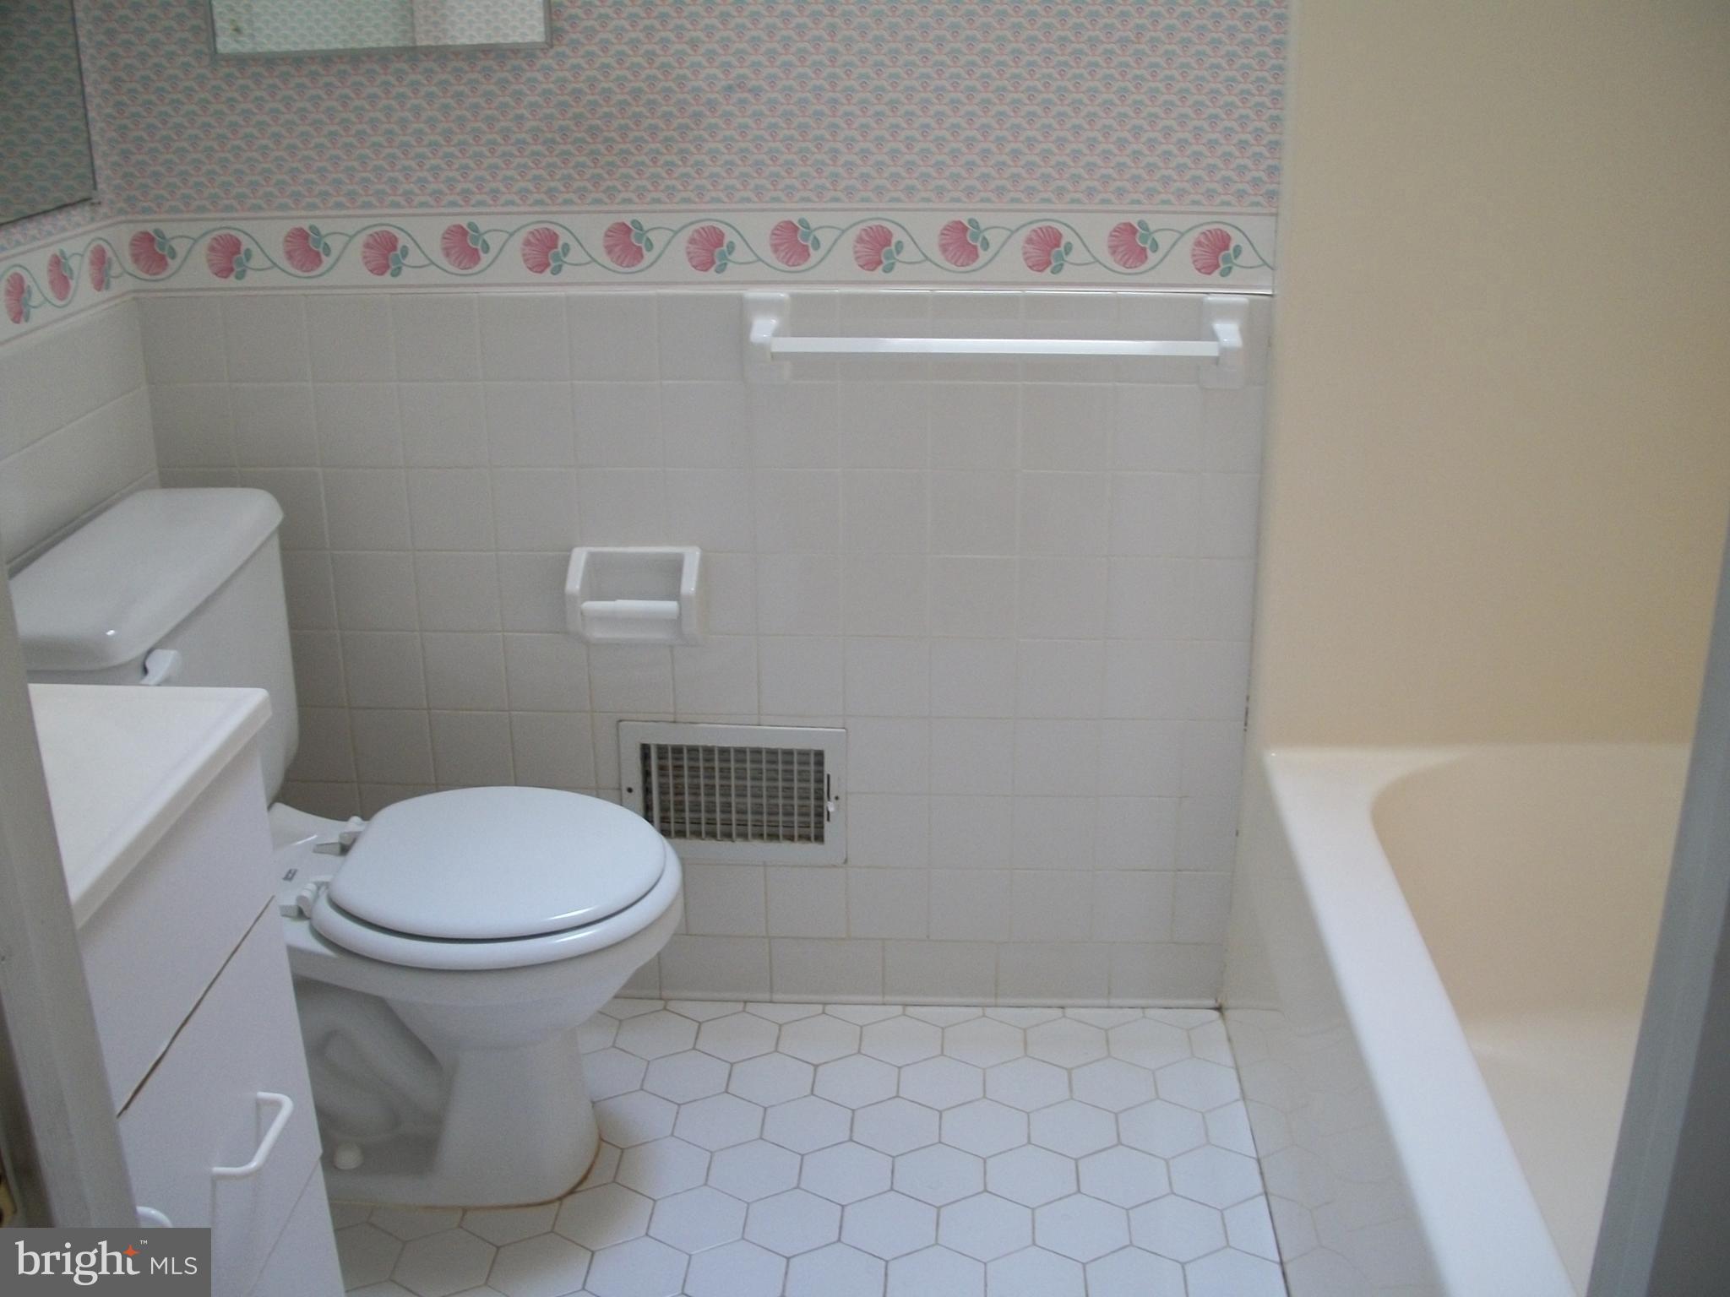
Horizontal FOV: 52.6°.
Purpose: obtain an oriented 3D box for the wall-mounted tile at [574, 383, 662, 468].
[{"bbox_3d":[-0.303,-0.275,2.163,0.108,0.107,0.009,1,20,4],"label":"wall-mounted tile"}]

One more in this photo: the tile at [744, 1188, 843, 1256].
[{"bbox_3d":[-0.079,0.650,1.969,0.105,0.009,0.121,1,20,4],"label":"tile"}]

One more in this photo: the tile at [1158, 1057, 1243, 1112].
[{"bbox_3d":[0.423,0.561,2.221,0.107,0.009,0.123,0,20,3],"label":"tile"}]

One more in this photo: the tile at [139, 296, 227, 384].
[{"bbox_3d":[-0.832,-0.379,2.142,0.108,0.108,0.009,1,20,3],"label":"tile"}]

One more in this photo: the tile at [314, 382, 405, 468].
[{"bbox_3d":[-0.631,-0.278,2.183,0.108,0.107,0.009,1,20,4],"label":"tile"}]

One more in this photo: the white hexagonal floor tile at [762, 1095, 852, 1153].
[{"bbox_3d":[-0.070,0.590,2.159,0.107,0.009,0.123,0,20,3],"label":"white hexagonal floor tile"}]

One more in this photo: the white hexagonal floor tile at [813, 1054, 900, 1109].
[{"bbox_3d":[-0.011,0.554,2.228,0.105,0.009,0.121,1,20,4],"label":"white hexagonal floor tile"}]

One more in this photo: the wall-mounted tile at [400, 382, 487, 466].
[{"bbox_3d":[-0.519,-0.275,2.160,0.108,0.108,0.009,1,20,3],"label":"wall-mounted tile"}]

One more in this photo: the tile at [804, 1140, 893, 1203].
[{"bbox_3d":[-0.020,0.619,2.052,0.108,0.010,0.125,1,20,4],"label":"tile"}]

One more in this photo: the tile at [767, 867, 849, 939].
[{"bbox_3d":[-0.078,0.341,2.363,0.108,0.108,0.009,1,20,3],"label":"tile"}]

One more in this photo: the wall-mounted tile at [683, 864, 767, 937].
[{"bbox_3d":[-0.189,0.339,2.364,0.108,0.108,0.010,1,20,4],"label":"wall-mounted tile"}]

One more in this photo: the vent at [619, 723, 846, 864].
[{"bbox_3d":[-0.174,0.192,2.297,0.297,0.198,0.020,2,20,3],"label":"vent"}]

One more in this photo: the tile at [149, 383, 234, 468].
[{"bbox_3d":[-0.836,-0.279,2.178,0.108,0.108,0.009,1,20,3],"label":"tile"}]

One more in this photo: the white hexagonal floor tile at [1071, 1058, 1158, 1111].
[{"bbox_3d":[0.314,0.558,2.219,0.108,0.009,0.125,1,20,3],"label":"white hexagonal floor tile"}]

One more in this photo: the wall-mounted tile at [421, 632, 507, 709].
[{"bbox_3d":[-0.516,0.030,2.267,0.108,0.108,0.009,1,21,3],"label":"wall-mounted tile"}]

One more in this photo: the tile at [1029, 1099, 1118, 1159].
[{"bbox_3d":[0.254,0.588,2.126,0.108,0.010,0.125,1,20,4],"label":"tile"}]

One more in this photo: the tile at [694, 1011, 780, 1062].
[{"bbox_3d":[-0.169,0.522,2.331,0.108,0.009,0.125,0,21,3],"label":"tile"}]

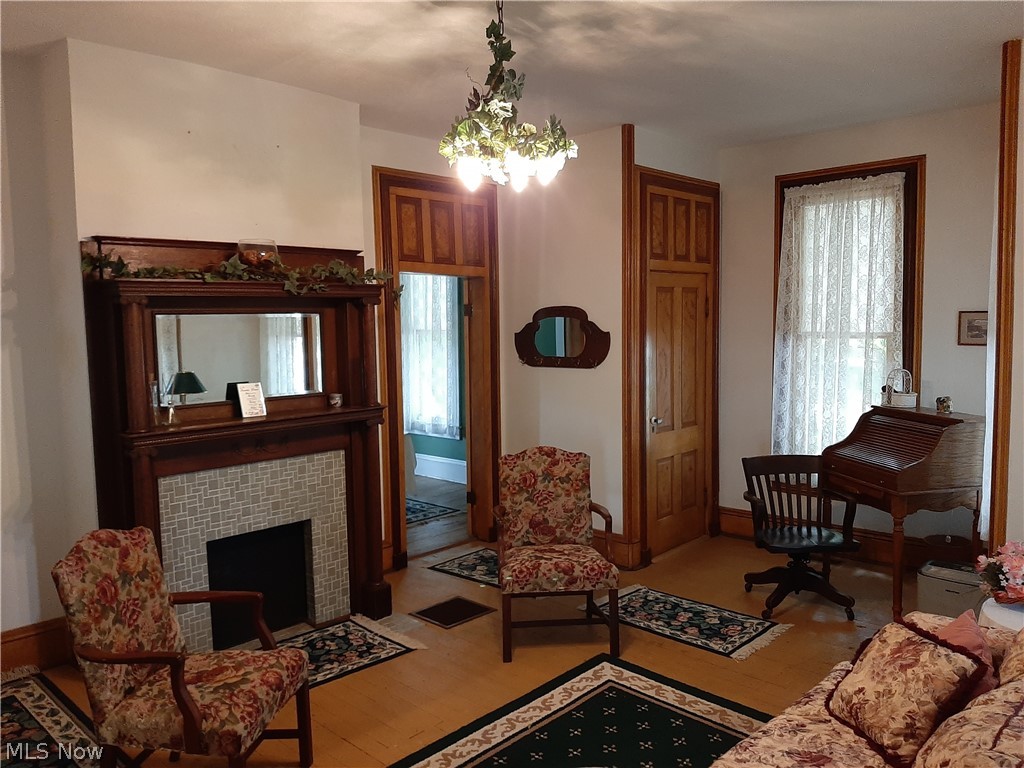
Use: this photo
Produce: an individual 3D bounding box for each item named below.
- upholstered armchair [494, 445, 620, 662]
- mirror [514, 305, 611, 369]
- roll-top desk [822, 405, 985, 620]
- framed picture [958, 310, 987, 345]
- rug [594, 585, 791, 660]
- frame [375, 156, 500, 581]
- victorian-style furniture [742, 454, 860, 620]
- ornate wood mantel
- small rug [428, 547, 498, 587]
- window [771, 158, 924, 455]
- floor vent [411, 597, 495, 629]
[{"bbox_3d":[0.220,0.856,4.048,0.633,0.978,0.590,-1,5,-5],"label":"upholstered armchair"},{"bbox_3d":[0.334,-0.323,5.386,0.877,0.427,0.040,4,7,44],"label":"mirror"},{"bbox_3d":[2.280,0.720,4.548,0.573,1.111,0.675,-2,5,-15],"label":"roll-top desk"},{"bbox_3d":[2.806,-0.332,4.616,0.239,0.209,0.025,4,7,44],"label":"framed picture"},{"bbox_3d":[0.954,1.308,4.316,1.000,0.012,0.556,4,7,44],"label":"rug"},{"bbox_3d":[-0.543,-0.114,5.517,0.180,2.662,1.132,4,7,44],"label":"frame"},{"bbox_3d":[1.664,0.875,4.487,0.629,0.824,0.616,-1,5,-7],"label":"victorian-style furniture"},{"bbox_3d":[-1.280,0.339,3.897,0.299,2.069,1.436,4,7,44],"label":"ornate wood mantel"},{"bbox_3d":[-0.053,1.245,5.133,1.009,0.012,0.547,4,7,44],"label":"small rug"},{"bbox_3d":[2.231,-0.309,5.206,0.966,2.266,0.130,4,7,44],"label":"window"},{"bbox_3d":[-0.343,1.312,4.449,0.325,0.012,0.364,4,7,44],"label":"floor vent"}]

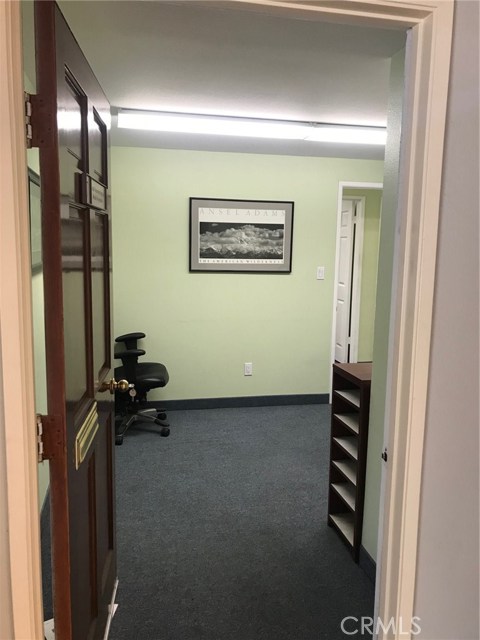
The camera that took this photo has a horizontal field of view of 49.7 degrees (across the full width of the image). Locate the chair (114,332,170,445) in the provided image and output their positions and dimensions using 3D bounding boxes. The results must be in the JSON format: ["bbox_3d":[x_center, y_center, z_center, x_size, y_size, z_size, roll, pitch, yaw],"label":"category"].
[{"bbox_3d":[-0.883,0.405,4.057,0.650,0.980,0.650,-1,8,-12],"label":"chair"}]

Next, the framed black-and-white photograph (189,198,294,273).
[{"bbox_3d":[0.021,-0.736,4.576,0.945,0.645,0.025,-1,8,-12],"label":"framed black-and-white photograph"}]

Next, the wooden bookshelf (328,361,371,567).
[{"bbox_3d":[0.660,0.685,2.581,0.300,0.874,0.344,-1,8,-12],"label":"wooden bookshelf"}]

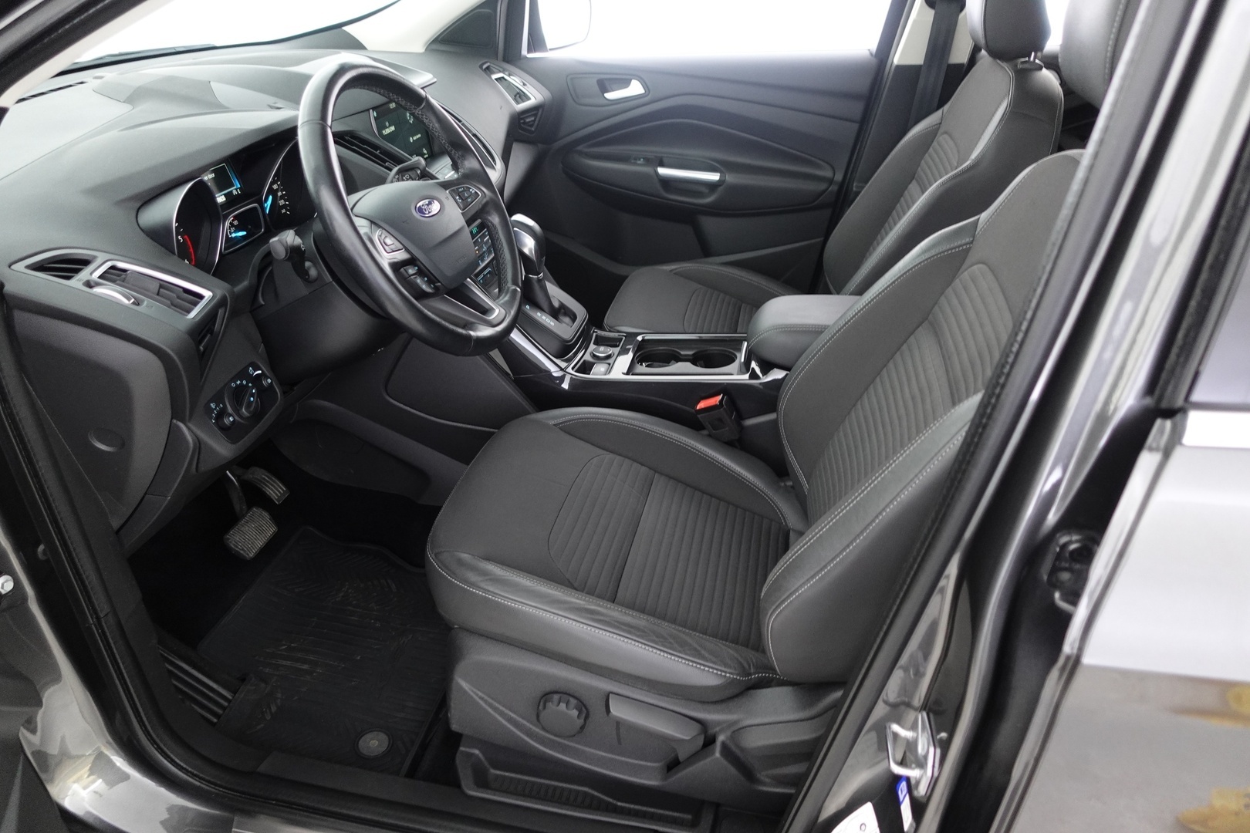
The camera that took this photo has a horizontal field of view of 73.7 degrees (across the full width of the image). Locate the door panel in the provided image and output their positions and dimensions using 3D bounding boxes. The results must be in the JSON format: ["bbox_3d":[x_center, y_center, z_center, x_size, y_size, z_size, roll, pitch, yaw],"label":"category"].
[{"bbox_3d":[0.106,-0.533,1.966,0.860,0.598,0.120,5,26,11],"label":"door panel"}]

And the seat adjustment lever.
[{"bbox_3d":[0.034,0.338,0.907,0.107,0.050,0.032,13,27,7],"label":"seat adjustment lever"}]

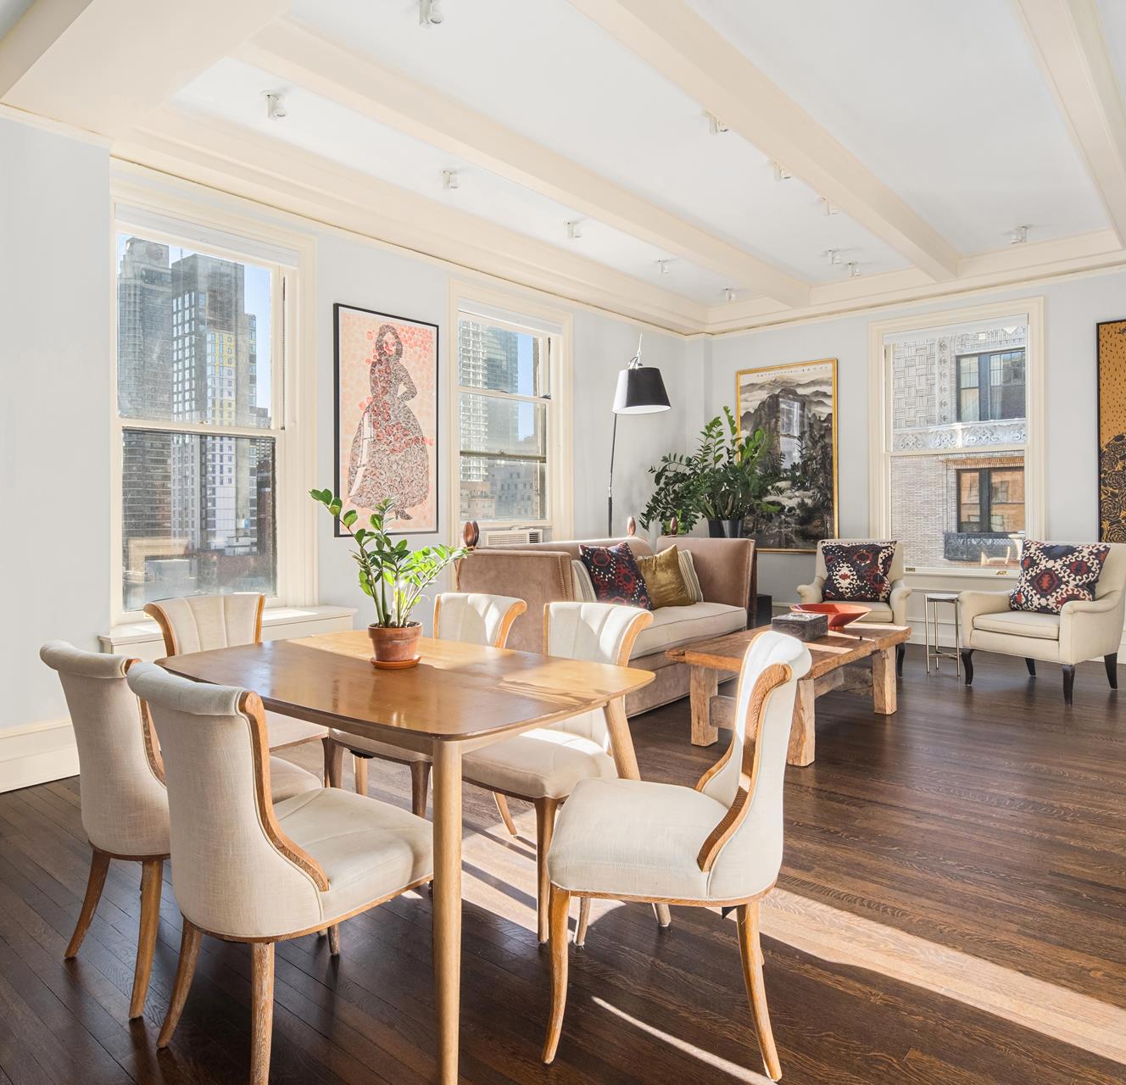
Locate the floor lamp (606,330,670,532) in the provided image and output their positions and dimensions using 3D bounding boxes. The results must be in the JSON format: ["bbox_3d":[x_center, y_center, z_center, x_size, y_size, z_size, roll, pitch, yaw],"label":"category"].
[{"bbox_3d":[0.514,-0.296,5.939,0.630,2.550,0.440,-1,2,0],"label":"floor lamp"}]

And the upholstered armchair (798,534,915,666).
[{"bbox_3d":[2.299,0.481,6.018,0.780,0.960,0.830,0,2,25],"label":"upholstered armchair"}]

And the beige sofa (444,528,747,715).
[{"bbox_3d":[0.393,0.510,5.182,0.900,1.000,2.200,1,3,40],"label":"beige sofa"}]

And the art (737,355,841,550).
[{"bbox_3d":[2.206,-0.830,7.613,1.048,1.825,0.040,1,3,39],"label":"art"}]

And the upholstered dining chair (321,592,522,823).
[{"bbox_3d":[-0.474,0.664,2.846,0.490,0.885,0.590,1,3,38],"label":"upholstered dining chair"}]

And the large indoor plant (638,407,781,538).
[{"bbox_3d":[1.221,-0.390,6.285,1.100,1.420,0.950,-1,2,0],"label":"large indoor plant"}]

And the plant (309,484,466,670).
[{"bbox_3d":[-0.542,0.104,2.406,0.460,0.549,0.380,-1,2,0],"label":"plant"}]

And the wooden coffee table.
[{"bbox_3d":[1.370,0.797,4.440,0.740,0.465,1.600,1,3,40],"label":"wooden coffee table"}]

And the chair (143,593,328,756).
[{"bbox_3d":[-1.199,0.670,2.868,0.590,0.885,0.490,1,3,37],"label":"chair"}]

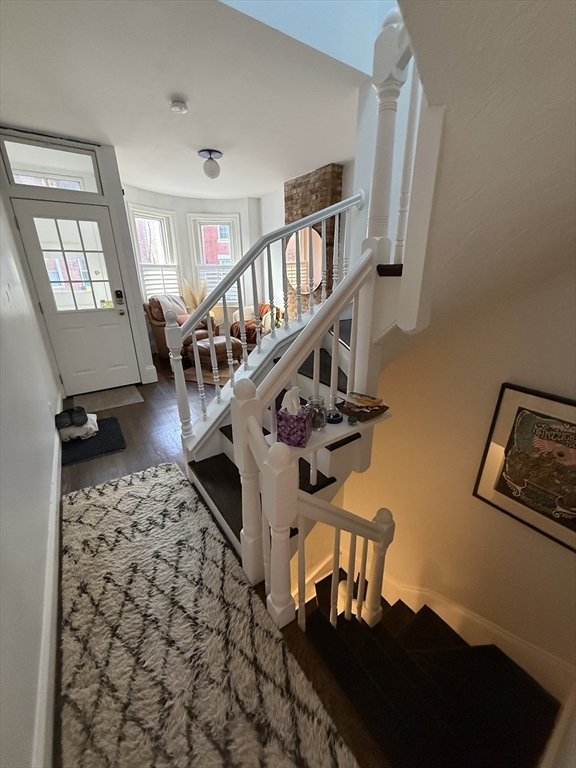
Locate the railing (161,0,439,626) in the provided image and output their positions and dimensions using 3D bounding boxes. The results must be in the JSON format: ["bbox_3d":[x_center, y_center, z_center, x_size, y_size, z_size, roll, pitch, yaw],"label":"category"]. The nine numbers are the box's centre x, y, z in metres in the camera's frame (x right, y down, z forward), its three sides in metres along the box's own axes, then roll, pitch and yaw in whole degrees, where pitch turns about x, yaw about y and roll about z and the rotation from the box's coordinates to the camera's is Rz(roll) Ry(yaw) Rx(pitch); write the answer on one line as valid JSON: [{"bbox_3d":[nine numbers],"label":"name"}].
[{"bbox_3d":[0.229,-0.160,1.776,1.520,2.620,1.280,-14,24,-31],"label":"railing"}]

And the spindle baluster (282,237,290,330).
[{"bbox_3d":[-0.011,-0.685,2.175,0.037,0.630,0.037,-14,24,-31],"label":"spindle baluster"}]

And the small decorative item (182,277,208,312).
[{"bbox_3d":[-1.736,-1.649,5.862,0.450,0.680,0.400,-6,21,-15],"label":"small decorative item"}]

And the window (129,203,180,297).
[{"bbox_3d":[-2.270,-2.152,5.498,0.140,1.700,0.930,10,23,27],"label":"window"}]

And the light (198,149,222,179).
[{"bbox_3d":[-0.874,-2.489,3.555,0.262,0.247,0.262,-14,24,-31],"label":"light"}]

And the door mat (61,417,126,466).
[{"bbox_3d":[-1.734,0.474,2.784,0.474,0.013,0.735,-14,24,-31],"label":"door mat"}]

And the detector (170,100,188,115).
[{"bbox_3d":[-0.863,-2.198,2.471,0.130,0.039,0.130,-14,24,-31],"label":"detector"}]

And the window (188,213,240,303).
[{"bbox_3d":[-1.374,-2.384,6.098,0.960,1.700,0.140,-4,21,-8],"label":"window"}]

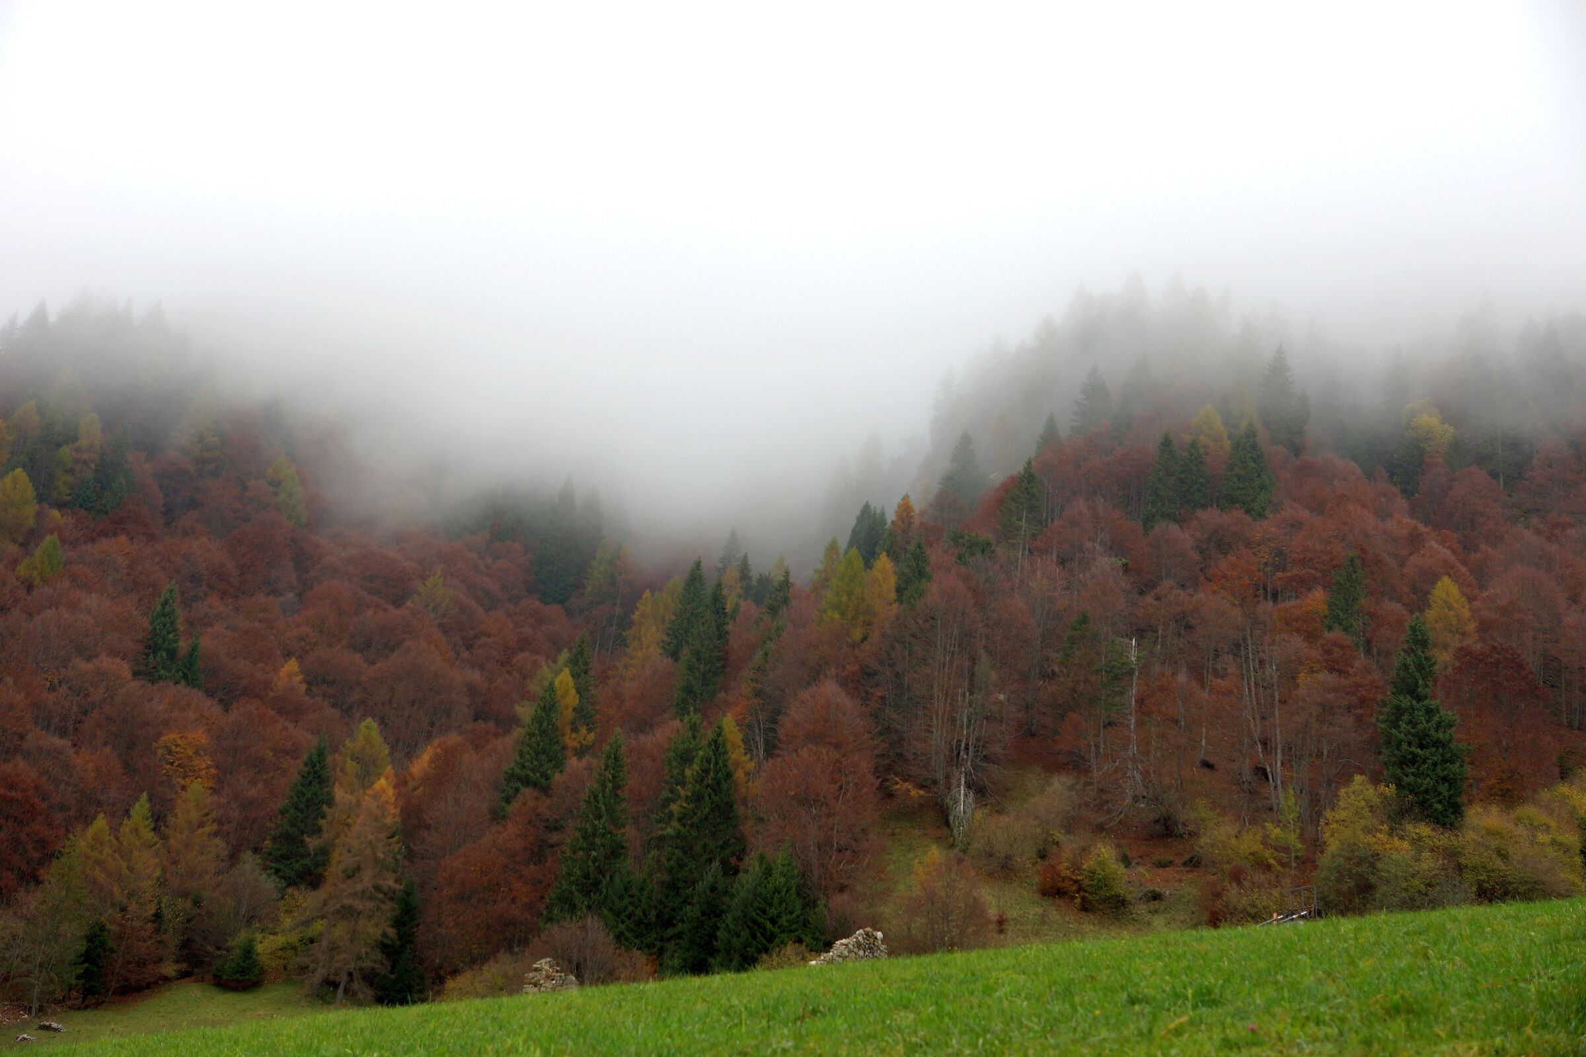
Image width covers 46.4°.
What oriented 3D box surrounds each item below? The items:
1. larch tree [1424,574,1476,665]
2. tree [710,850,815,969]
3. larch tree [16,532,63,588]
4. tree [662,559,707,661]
[{"bbox_3d":[78.330,12.900,220.000,6.190,14.670,6.190,1,-10,0],"label":"larch tree"},{"bbox_3d":[-1.800,23.910,114.420,6.300,8.300,6.300,0,-8,0],"label":"tree"},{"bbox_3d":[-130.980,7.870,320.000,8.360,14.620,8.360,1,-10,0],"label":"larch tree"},{"bbox_3d":[-12.630,12.120,218.000,6.130,17.250,6.130,0,-7,-3],"label":"tree"}]

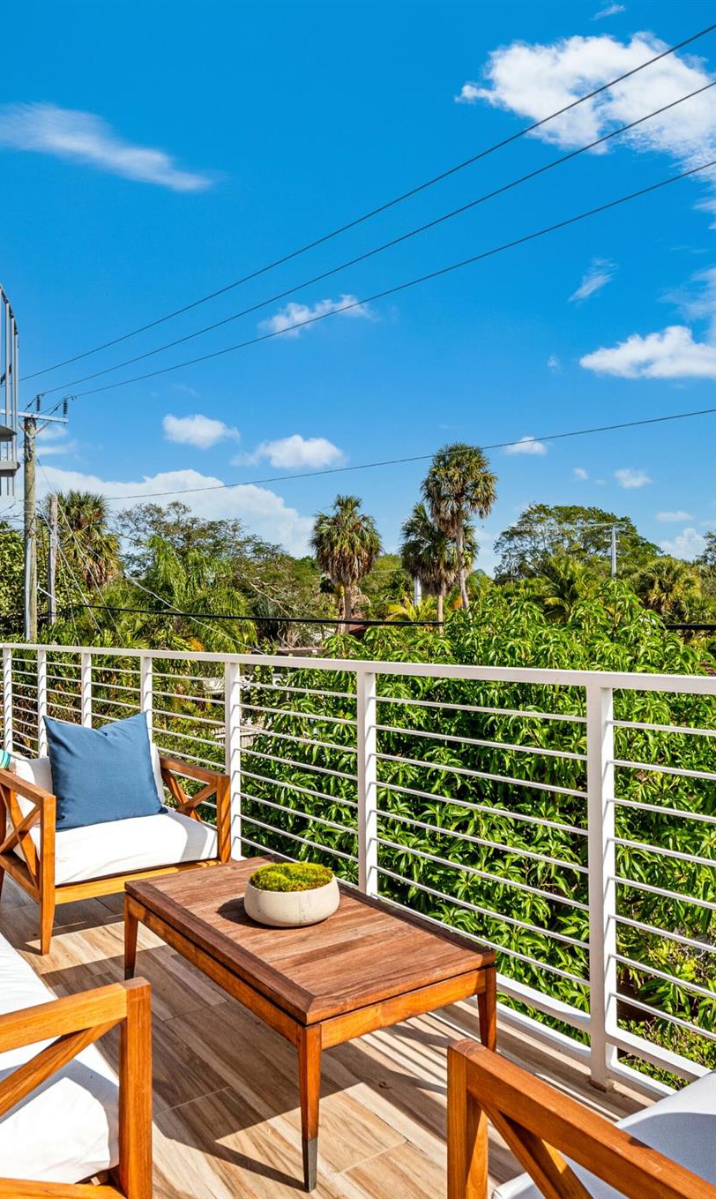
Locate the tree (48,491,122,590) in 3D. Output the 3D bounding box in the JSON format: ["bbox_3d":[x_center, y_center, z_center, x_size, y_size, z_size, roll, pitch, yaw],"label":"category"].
[{"bbox_3d":[-11.848,0.550,34.867,3.030,10.600,3.030,0,-2,-19],"label":"tree"}]

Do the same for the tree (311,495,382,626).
[{"bbox_3d":[-0.478,0.456,36.867,3.260,10.560,3.260,-1,-1,-1],"label":"tree"}]

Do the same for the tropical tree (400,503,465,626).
[{"bbox_3d":[4.493,0.291,44.017,4.100,11.120,4.100,0,-2,0],"label":"tropical tree"}]

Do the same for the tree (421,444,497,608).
[{"bbox_3d":[5.287,-1.177,42.068,4.000,13.910,4.000,0,-2,0],"label":"tree"}]

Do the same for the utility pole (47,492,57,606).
[{"bbox_3d":[-10.291,0.819,26.988,0.250,8.860,0.250,0,-2,0],"label":"utility pole"}]

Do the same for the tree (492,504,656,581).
[{"bbox_3d":[17.338,-0.753,63.826,12.720,13.830,12.000,-1,-1,15],"label":"tree"}]

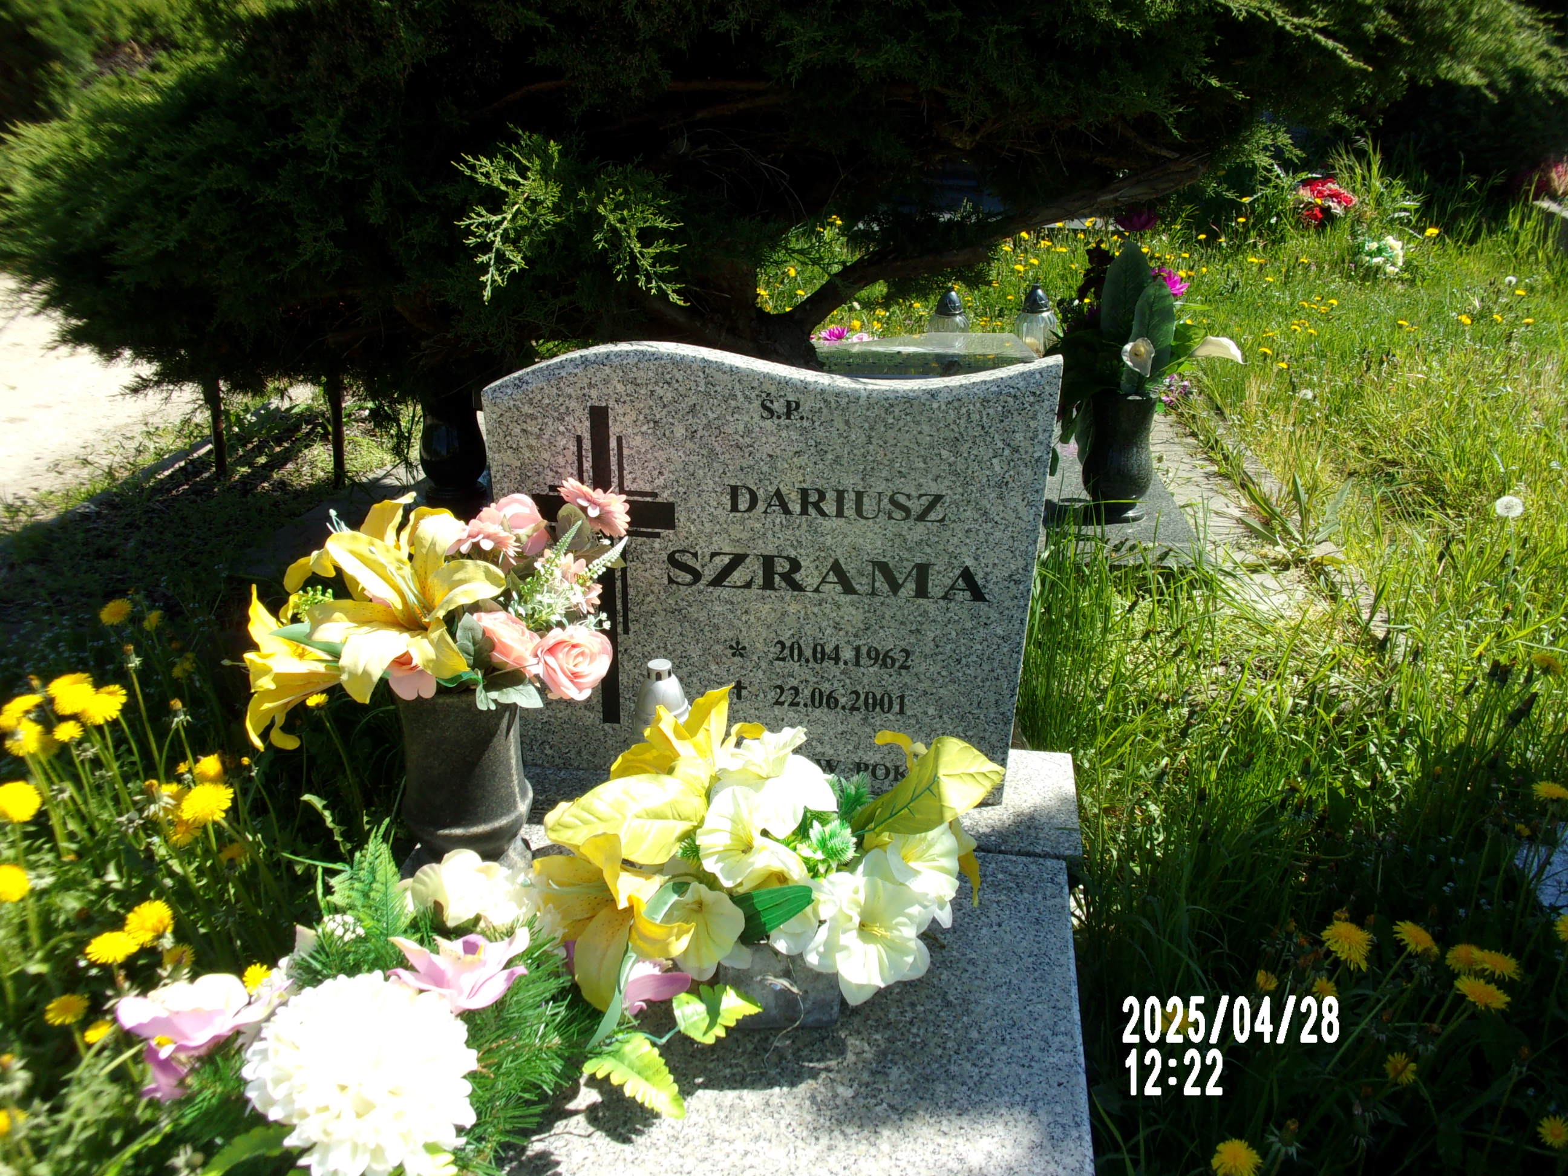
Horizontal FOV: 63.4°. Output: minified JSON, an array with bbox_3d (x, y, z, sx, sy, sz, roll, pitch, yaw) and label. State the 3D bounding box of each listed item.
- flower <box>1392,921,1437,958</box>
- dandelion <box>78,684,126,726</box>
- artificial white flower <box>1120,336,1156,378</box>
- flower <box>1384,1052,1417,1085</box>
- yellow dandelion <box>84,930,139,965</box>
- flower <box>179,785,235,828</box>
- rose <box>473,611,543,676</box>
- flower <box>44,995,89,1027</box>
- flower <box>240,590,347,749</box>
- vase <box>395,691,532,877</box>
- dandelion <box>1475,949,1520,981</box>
[{"bbox_3d":[0.581,0.324,1.170,0.041,0.020,0.041,21,25,-1],"label":"flower"},{"bbox_3d":[-0.672,0.117,1.250,0.046,0.030,0.046,4,45,5],"label":"dandelion"},{"bbox_3d":[0.676,-0.441,2.420,0.066,0.078,0.075,7,25,14],"label":"artificial white flower"},{"bbox_3d":[0.583,0.455,1.200,0.031,0.025,0.031,4,57,5],"label":"flower"},{"bbox_3d":[-0.561,0.301,1.060,0.042,0.022,0.042,4,24,7],"label":"yellow dandelion"},{"bbox_3d":[-0.520,0.196,1.140,0.048,0.030,0.048,4,45,5],"label":"flower"},{"bbox_3d":[-0.263,0.053,1.206,0.065,0.060,0.060,4,31,5],"label":"rose"},{"bbox_3d":[-0.633,0.372,1.120,0.039,0.022,0.039,4,45,5],"label":"flower"},{"bbox_3d":[-0.477,0.080,1.249,0.095,0.140,0.125,-13,33,-22],"label":"flower"},{"bbox_3d":[-0.337,0.208,1.360,0.135,0.215,0.135,4,24,7],"label":"vase"},{"bbox_3d":[0.658,0.347,1.170,0.042,0.022,0.042,4,45,5],"label":"dandelion"}]

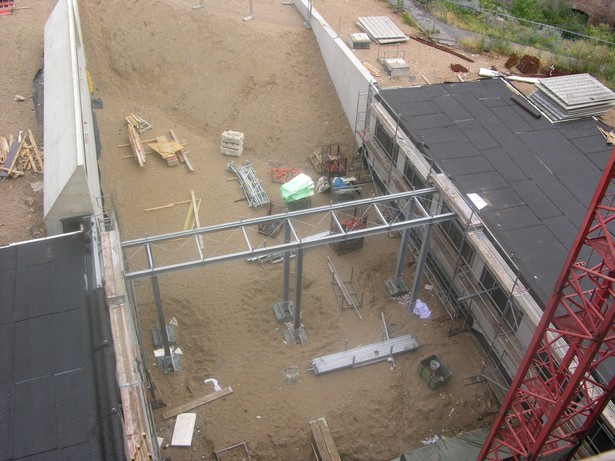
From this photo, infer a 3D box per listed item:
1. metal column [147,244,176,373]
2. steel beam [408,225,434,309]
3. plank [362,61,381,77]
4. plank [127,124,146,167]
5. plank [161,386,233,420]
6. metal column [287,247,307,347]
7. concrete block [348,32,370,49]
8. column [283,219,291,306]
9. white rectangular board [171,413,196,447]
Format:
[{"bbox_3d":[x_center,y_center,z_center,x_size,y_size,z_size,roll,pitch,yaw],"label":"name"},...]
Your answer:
[{"bbox_3d":[-4.125,2.631,17.739,0.165,3.950,0.165,-10,41,-15],"label":"metal column"},{"bbox_3d":[3.649,1.224,19.963,0.165,3.791,0.165,-10,41,-15],"label":"steel beam"},{"bbox_3d":[2.906,-7.287,28.101,0.223,0.080,1.321,-15,42,-20],"label":"plank"},{"bbox_3d":[-7.686,-3.797,28.007,0.316,0.300,3.269,-12,41,-17],"label":"plank"},{"bbox_3d":[-3.145,5.014,17.962,2.057,0.050,0.186,-18,44,-23],"label":"plank"},{"bbox_3d":[-0.251,2.000,18.797,0.165,3.826,0.165,-10,41,-15],"label":"metal column"},{"bbox_3d":[2.542,-9.188,30.187,0.847,0.344,1.002,-4,40,-7],"label":"concrete block"},{"bbox_3d":[-0.638,1.198,19.831,0.165,3.726,0.165,-10,41,-15],"label":"column"},{"bbox_3d":[-3.409,5.549,17.291,0.513,0.060,0.992,2,39,0],"label":"white rectangular board"}]

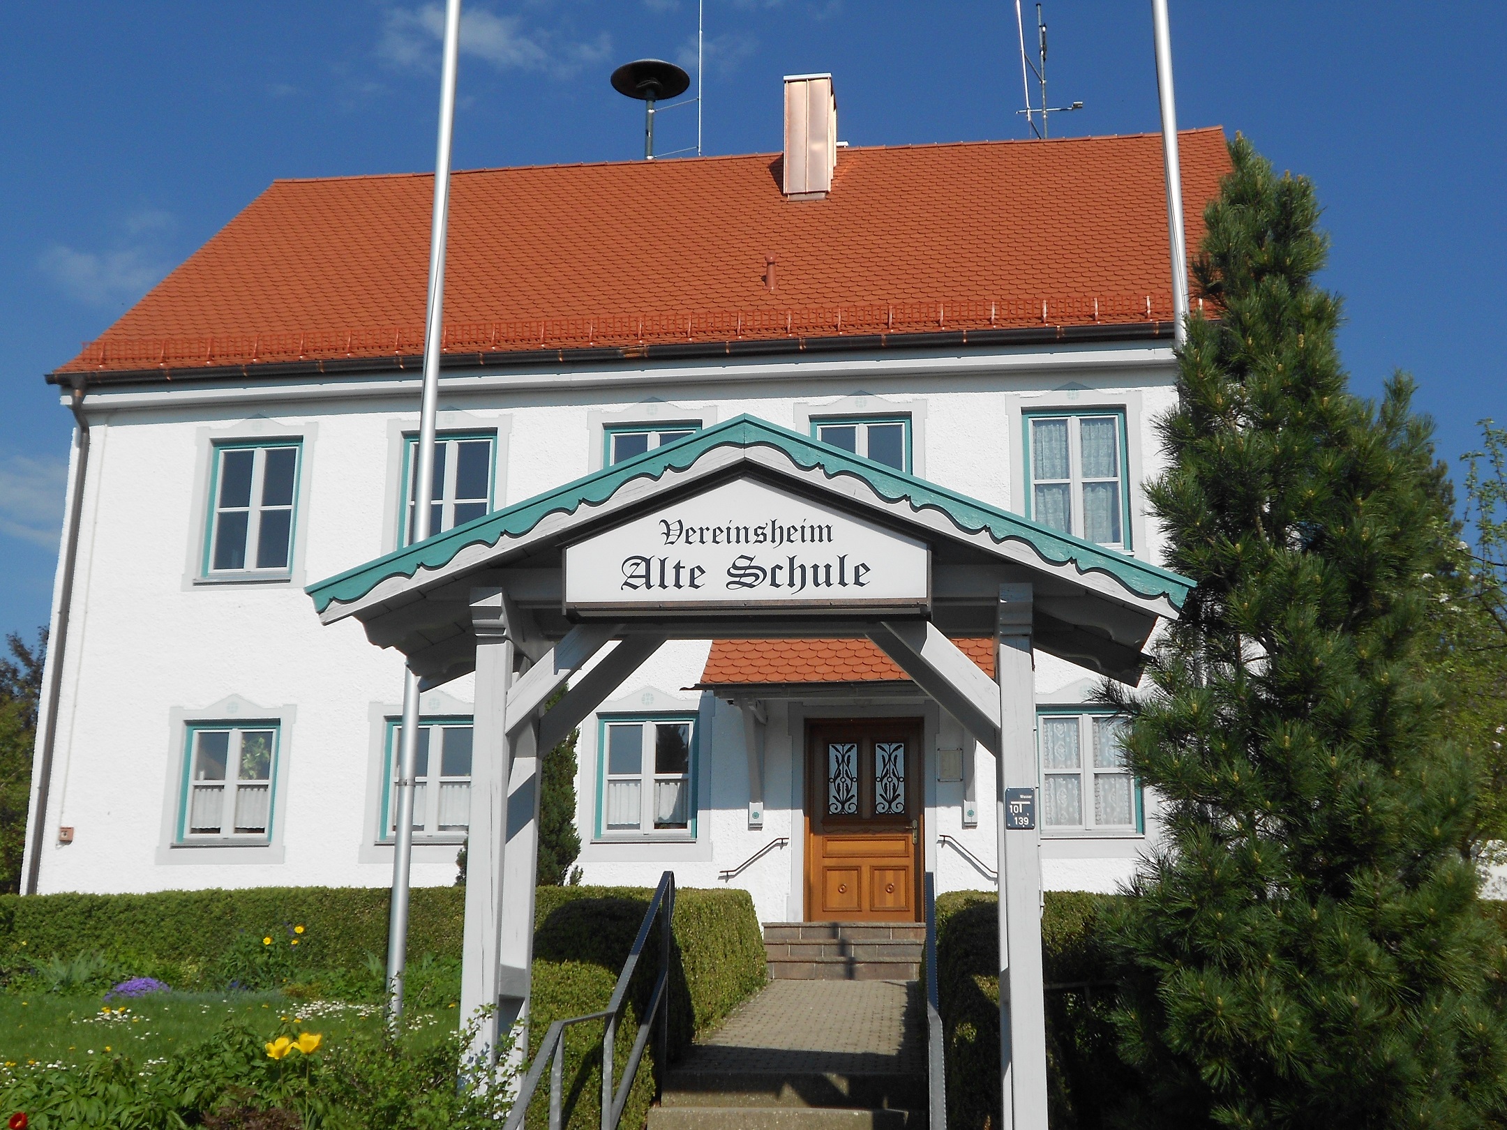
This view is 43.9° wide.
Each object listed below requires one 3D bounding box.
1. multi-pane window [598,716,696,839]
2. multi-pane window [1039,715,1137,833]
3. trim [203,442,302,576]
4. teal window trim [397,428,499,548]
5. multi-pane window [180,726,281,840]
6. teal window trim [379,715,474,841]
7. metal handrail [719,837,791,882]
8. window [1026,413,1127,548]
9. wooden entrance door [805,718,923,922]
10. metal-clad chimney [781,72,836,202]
[{"bbox_3d":[-1.087,2.178,19.241,1.060,1.288,0.130,-2,-16,7],"label":"multi-pane window"},{"bbox_3d":[3.364,2.065,18.700,1.040,1.248,0.130,-2,-16,7],"label":"multi-pane window"},{"bbox_3d":[-5.481,-0.621,20.598,1.040,1.538,0.130,-2,-16,7],"label":"trim"},{"bbox_3d":[-3.300,-0.682,20.335,1.040,1.538,0.130,-2,-16,7],"label":"teal window trim"},{"bbox_3d":[-5.500,2.310,19.772,1.040,1.248,0.130,-2,-16,7],"label":"multi-pane window"},{"bbox_3d":[-3.319,2.240,19.511,1.060,1.288,0.130,-2,-16,7],"label":"teal window trim"},{"bbox_3d":[0.015,2.928,18.694,0.696,0.386,0.110,-2,-16,7],"label":"metal handrail"},{"bbox_3d":[3.383,-0.866,19.526,1.040,1.538,0.130,-2,-16,7],"label":"window"},{"bbox_3d":[1.120,2.590,18.810,1.195,2.112,0.130,-2,-16,7],"label":"wooden entrance door"},{"bbox_3d":[0.774,-5.638,25.570,0.643,1.850,0.935,-2,-16,7],"label":"metal-clad chimney"}]

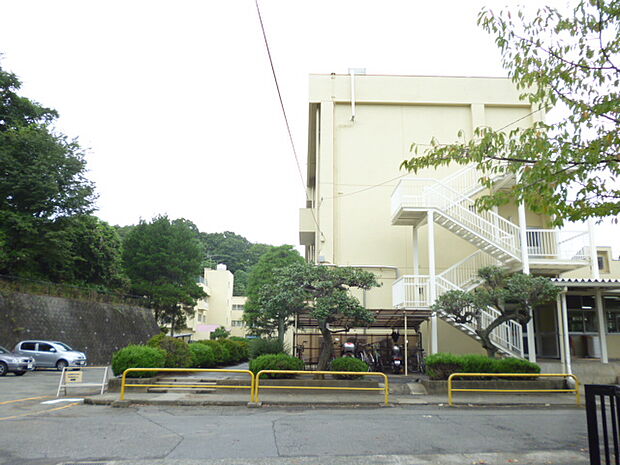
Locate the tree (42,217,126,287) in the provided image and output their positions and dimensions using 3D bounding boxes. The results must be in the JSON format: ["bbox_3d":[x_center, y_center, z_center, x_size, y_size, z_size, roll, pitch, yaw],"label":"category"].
[{"bbox_3d":[-16.496,1.402,37.014,6.100,5.600,5.400,1,-12,0],"label":"tree"}]

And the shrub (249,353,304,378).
[{"bbox_3d":[-0.989,3.881,14.808,1.620,0.760,1.350,1,-12,0],"label":"shrub"}]

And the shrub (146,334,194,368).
[{"bbox_3d":[-4.900,4.187,17.492,1.600,1.200,1.600,1,-12,0],"label":"shrub"}]

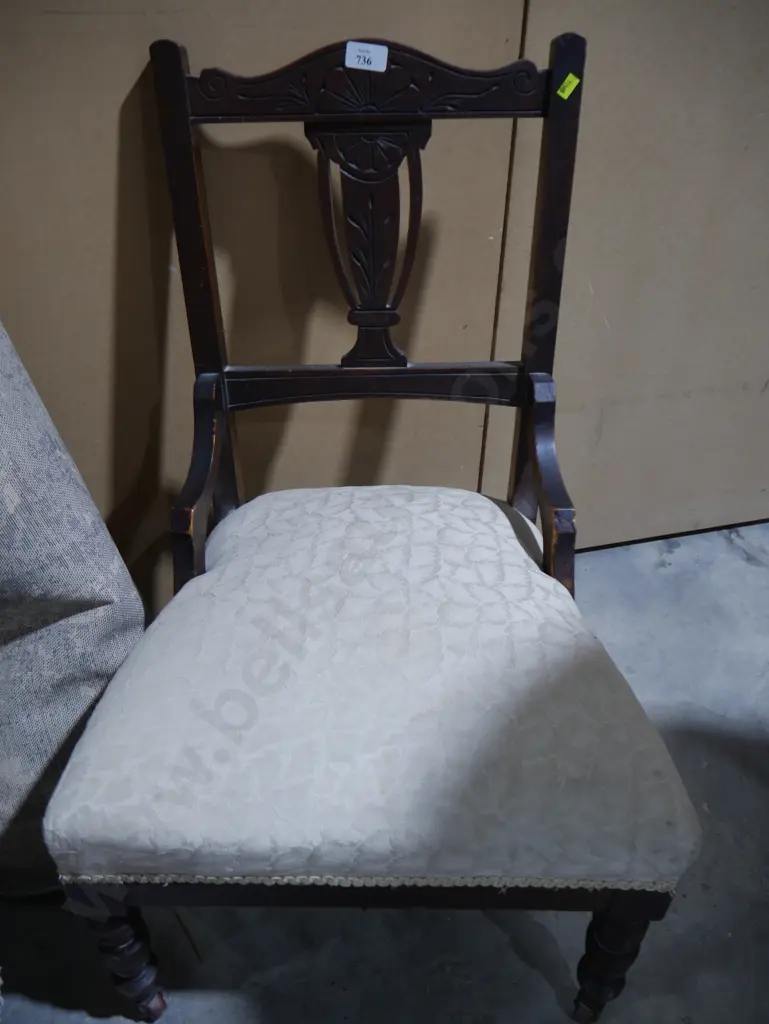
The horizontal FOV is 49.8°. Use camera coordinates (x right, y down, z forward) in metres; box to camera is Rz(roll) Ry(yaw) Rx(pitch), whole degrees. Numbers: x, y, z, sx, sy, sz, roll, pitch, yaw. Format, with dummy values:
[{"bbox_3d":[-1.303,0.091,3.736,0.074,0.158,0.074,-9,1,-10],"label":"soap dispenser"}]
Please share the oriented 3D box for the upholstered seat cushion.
[{"bbox_3d":[-0.011,0.121,0.826,0.520,0.105,0.465,0,38,2],"label":"upholstered seat cushion"}]

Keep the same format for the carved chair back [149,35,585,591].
[{"bbox_3d":[-0.013,-0.174,0.838,0.420,0.520,0.190,0,31,2],"label":"carved chair back"}]

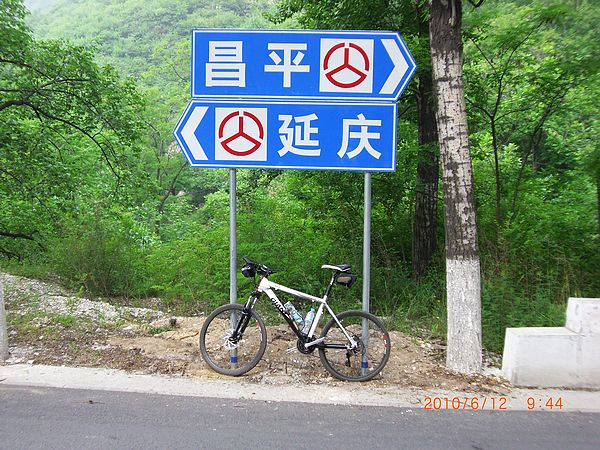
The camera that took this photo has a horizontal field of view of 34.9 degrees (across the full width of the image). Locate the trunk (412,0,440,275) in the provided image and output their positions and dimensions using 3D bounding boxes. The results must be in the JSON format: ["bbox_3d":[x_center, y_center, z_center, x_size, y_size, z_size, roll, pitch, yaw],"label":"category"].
[{"bbox_3d":[1.752,-1.101,13.200,0.350,3.900,0.350,1,2,0],"label":"trunk"}]

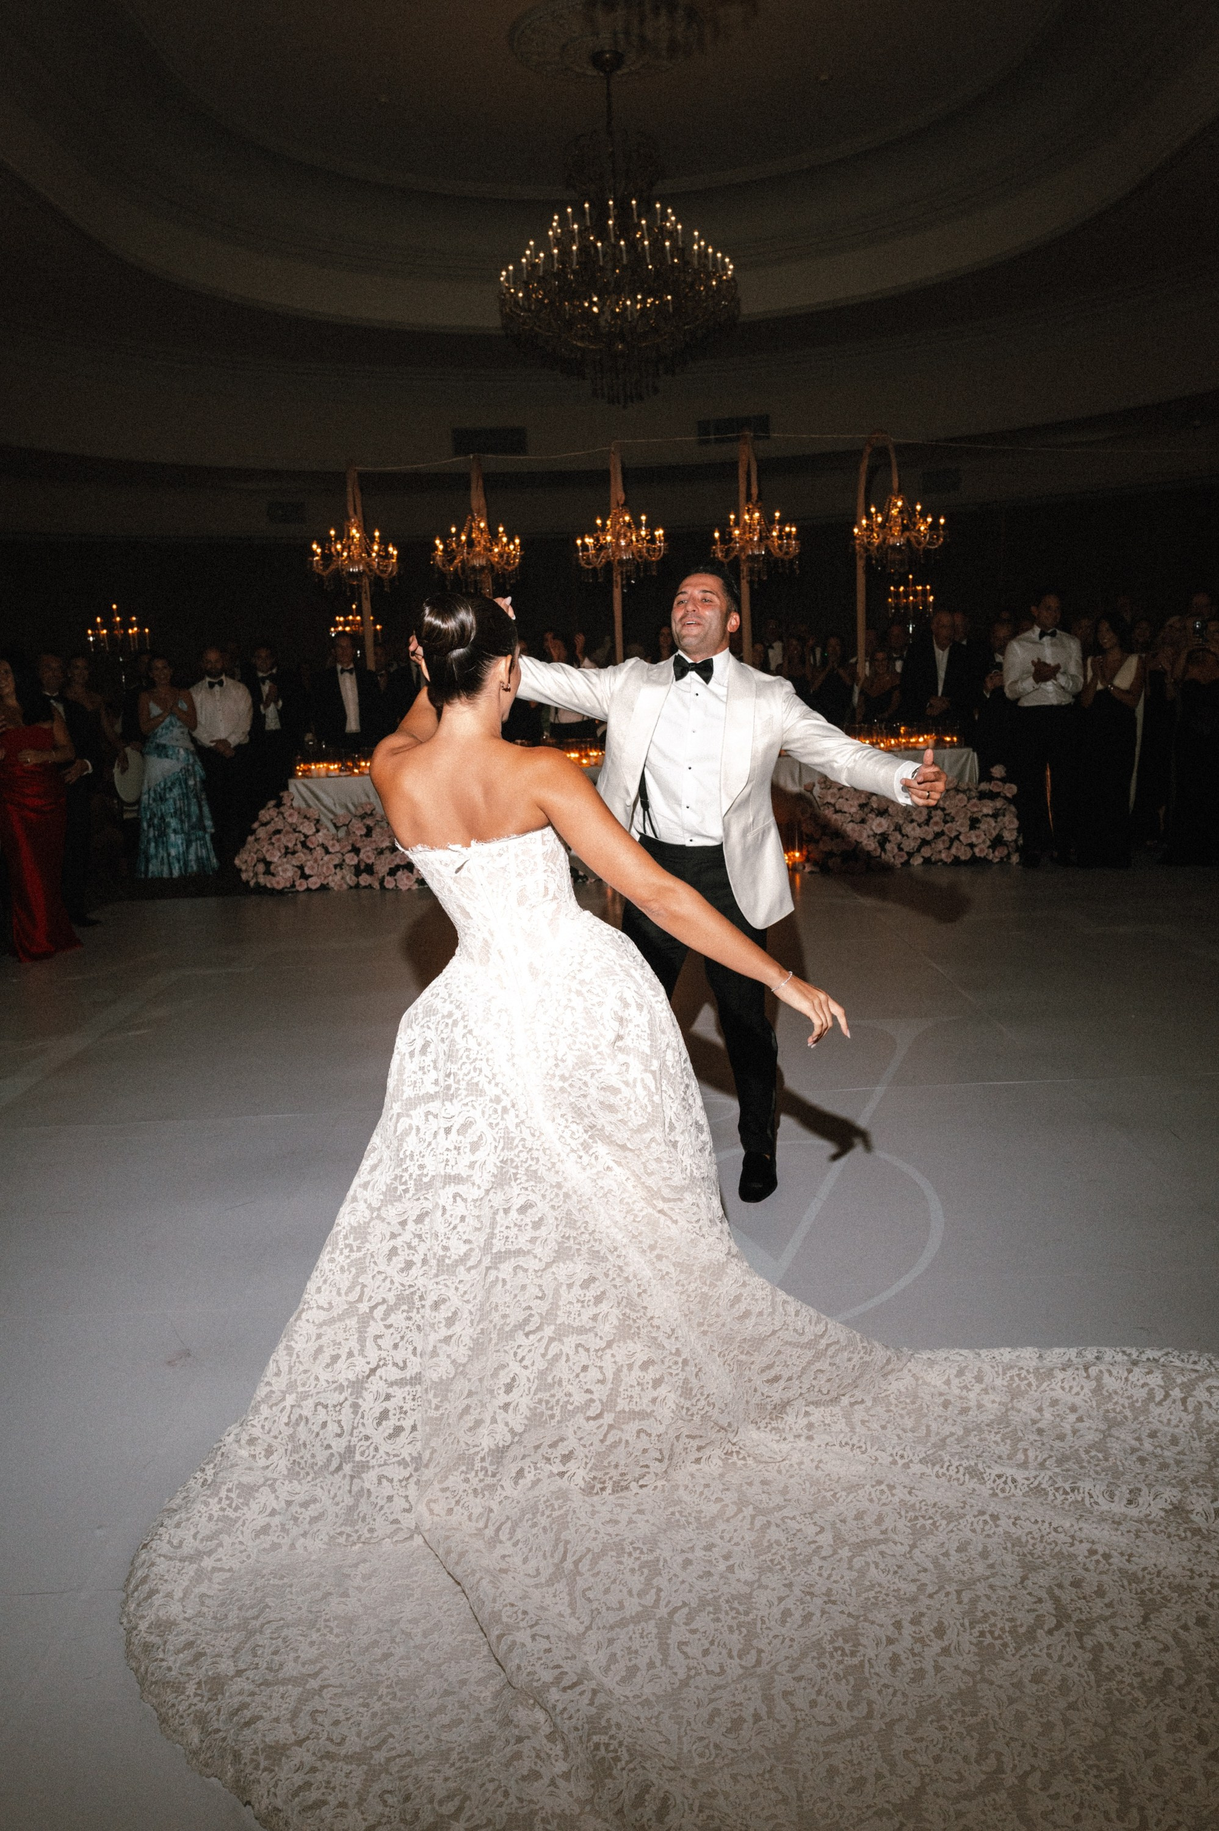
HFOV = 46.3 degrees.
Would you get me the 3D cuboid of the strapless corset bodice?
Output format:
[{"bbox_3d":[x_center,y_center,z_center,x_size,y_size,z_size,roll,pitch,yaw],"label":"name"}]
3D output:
[{"bbox_3d":[-0.210,-0.030,2.600,0.300,0.275,0.230,-7,16,19],"label":"strapless corset bodice"}]

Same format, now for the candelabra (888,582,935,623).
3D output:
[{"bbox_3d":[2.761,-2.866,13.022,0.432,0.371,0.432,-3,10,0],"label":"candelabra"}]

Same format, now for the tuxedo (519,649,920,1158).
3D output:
[{"bbox_3d":[0.275,-0.006,3.810,1.024,1.393,0.620,0,10,14],"label":"tuxedo"}]

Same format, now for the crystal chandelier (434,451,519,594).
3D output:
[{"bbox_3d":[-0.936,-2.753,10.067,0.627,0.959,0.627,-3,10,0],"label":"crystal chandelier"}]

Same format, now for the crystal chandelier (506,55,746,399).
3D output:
[{"bbox_3d":[0.067,-4.955,10.294,1.750,2.395,1.750,-3,10,0],"label":"crystal chandelier"}]

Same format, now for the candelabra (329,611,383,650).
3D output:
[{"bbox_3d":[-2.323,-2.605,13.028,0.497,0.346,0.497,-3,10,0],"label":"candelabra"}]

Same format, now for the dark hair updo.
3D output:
[{"bbox_3d":[-0.251,-0.475,2.560,0.165,0.205,0.215,2,21,30],"label":"dark hair updo"}]

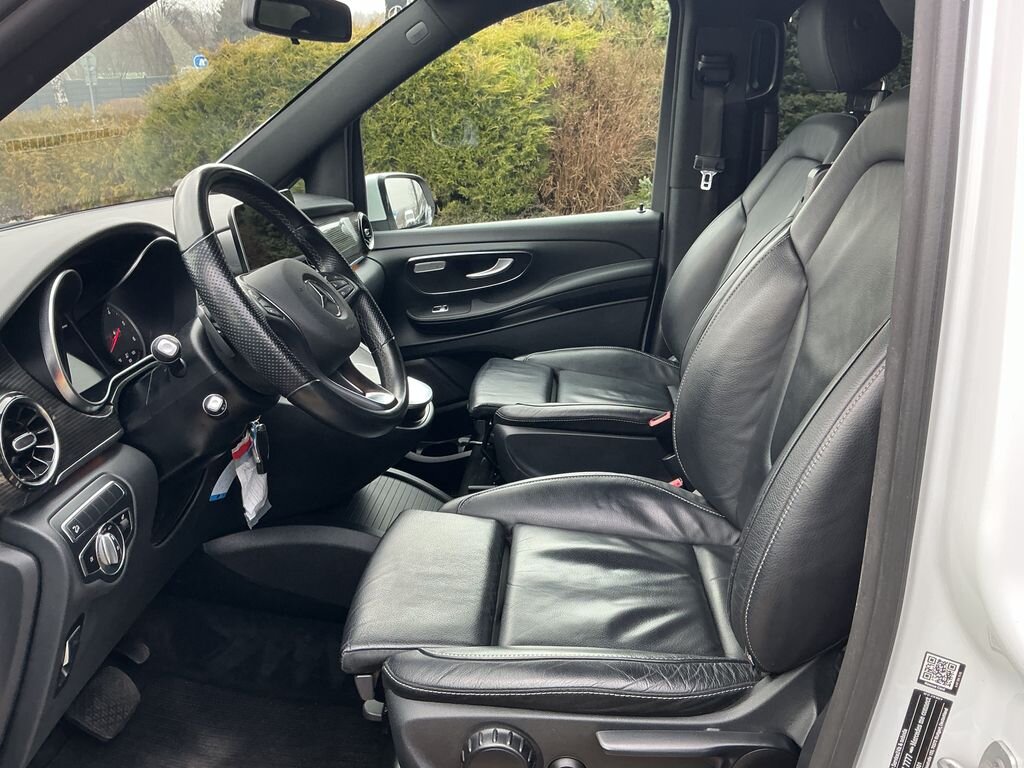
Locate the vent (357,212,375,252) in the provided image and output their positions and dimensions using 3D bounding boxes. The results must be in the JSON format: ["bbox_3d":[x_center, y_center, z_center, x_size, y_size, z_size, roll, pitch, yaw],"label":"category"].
[{"bbox_3d":[-0.365,-0.368,2.092,0.025,0.094,0.094,-11,16,12],"label":"vent"}]

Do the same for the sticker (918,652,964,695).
[{"bbox_3d":[0.336,0.225,0.670,0.028,0.029,0.002,15,20,23],"label":"sticker"}]

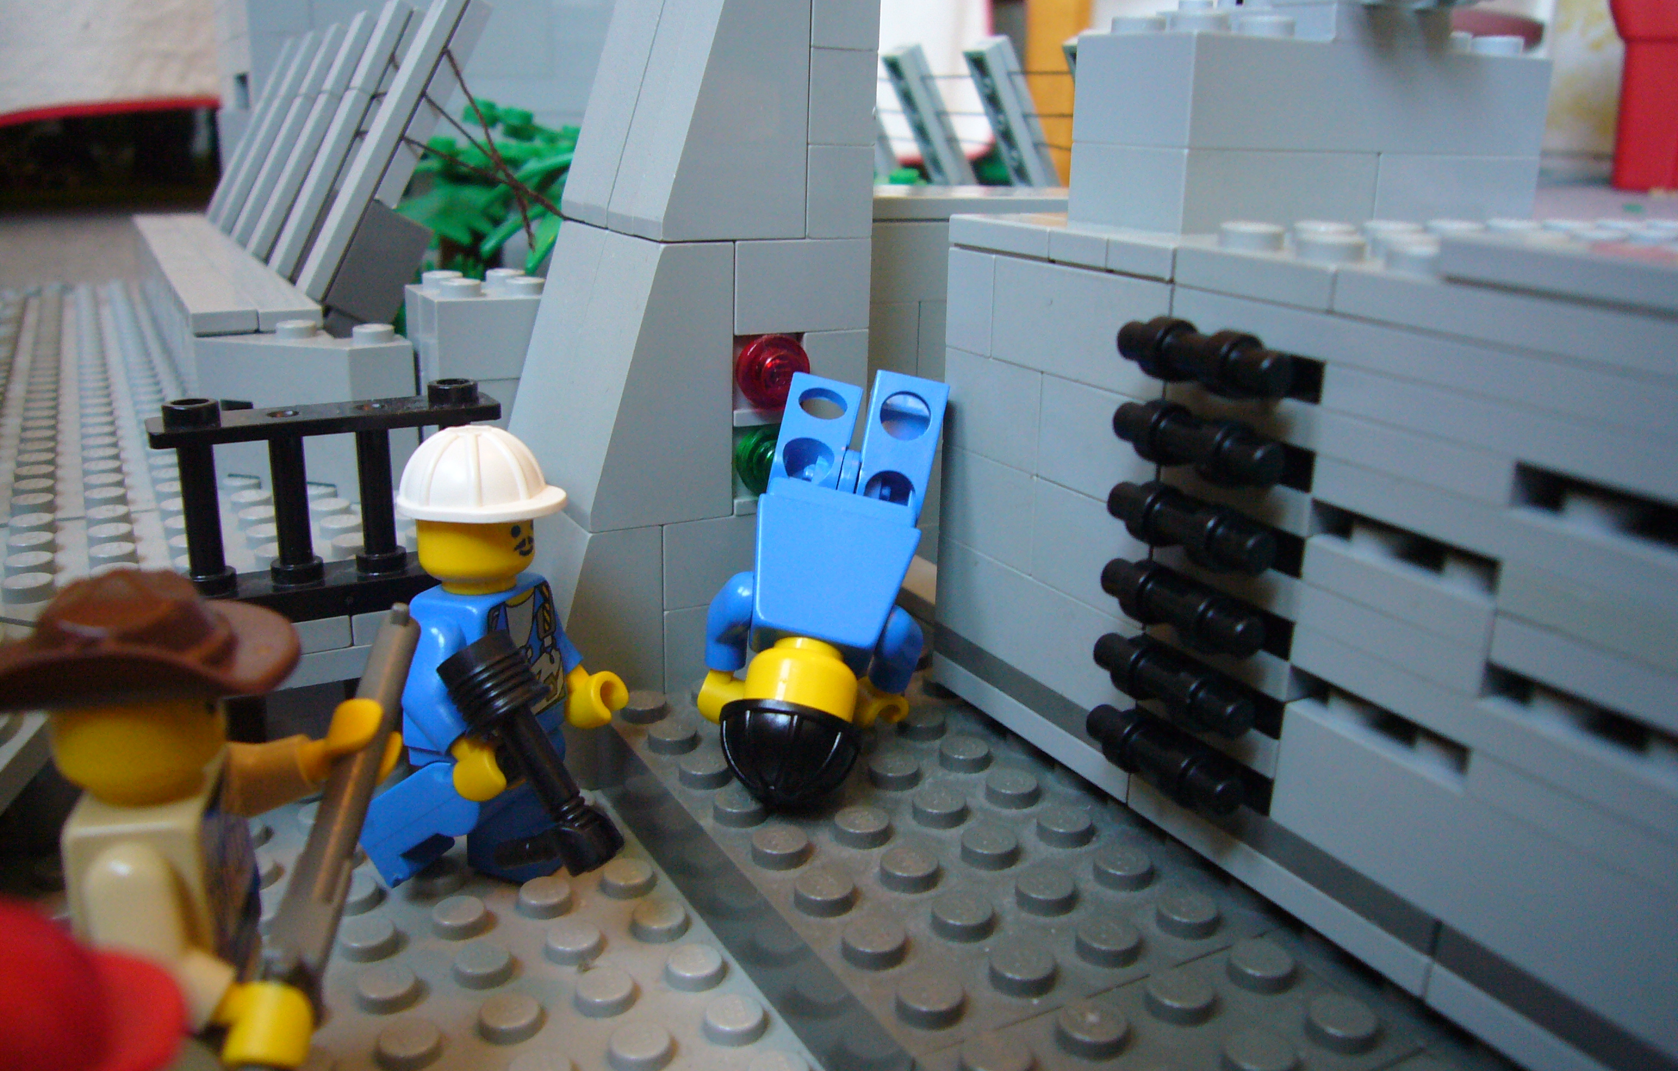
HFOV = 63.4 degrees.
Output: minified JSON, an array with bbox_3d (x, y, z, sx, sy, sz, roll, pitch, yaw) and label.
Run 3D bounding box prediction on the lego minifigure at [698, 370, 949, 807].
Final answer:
[{"bbox_3d":[-0.001,0.003,0.134,0.021,0.042,0.017,12,-21,-1],"label":"lego minifigure"}]

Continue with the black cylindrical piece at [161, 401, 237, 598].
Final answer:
[{"bbox_3d":[-0.060,-0.003,0.128,0.005,0.019,0.005,-8,19,-27],"label":"black cylindrical piece"}]

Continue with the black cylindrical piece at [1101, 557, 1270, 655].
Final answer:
[{"bbox_3d":[0.026,0.005,0.105,0.005,0.005,0.016,-8,19,-28],"label":"black cylindrical piece"}]

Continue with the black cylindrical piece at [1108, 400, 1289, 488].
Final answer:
[{"bbox_3d":[0.026,-0.007,0.101,0.005,0.005,0.015,-8,19,-27],"label":"black cylindrical piece"}]

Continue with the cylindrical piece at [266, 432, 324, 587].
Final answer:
[{"bbox_3d":[-0.053,-0.002,0.132,0.005,0.015,0.005,-8,19,-27],"label":"cylindrical piece"}]

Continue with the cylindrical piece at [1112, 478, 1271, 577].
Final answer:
[{"bbox_3d":[0.026,-0.001,0.104,0.005,0.005,0.016,-8,19,-28],"label":"cylindrical piece"}]

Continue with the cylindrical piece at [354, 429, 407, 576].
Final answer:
[{"bbox_3d":[-0.046,-0.004,0.136,0.005,0.014,0.005,-8,19,-28],"label":"cylindrical piece"}]

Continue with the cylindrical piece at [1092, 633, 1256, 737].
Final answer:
[{"bbox_3d":[0.026,0.012,0.107,0.005,0.005,0.016,-8,19,-28],"label":"cylindrical piece"}]

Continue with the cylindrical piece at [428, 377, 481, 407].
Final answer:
[{"bbox_3d":[-0.039,-0.014,0.136,0.005,0.002,0.005,-8,19,-28],"label":"cylindrical piece"}]

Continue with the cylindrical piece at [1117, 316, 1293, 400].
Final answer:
[{"bbox_3d":[0.026,-0.013,0.099,0.005,0.005,0.015,-8,19,-27],"label":"cylindrical piece"}]

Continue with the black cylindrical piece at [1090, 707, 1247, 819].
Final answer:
[{"bbox_3d":[0.026,0.018,0.108,0.005,0.005,0.015,-8,19,-27],"label":"black cylindrical piece"}]

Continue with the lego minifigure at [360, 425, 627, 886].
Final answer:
[{"bbox_3d":[-0.031,0.012,0.122,0.022,0.042,0.024,6,17,16],"label":"lego minifigure"}]

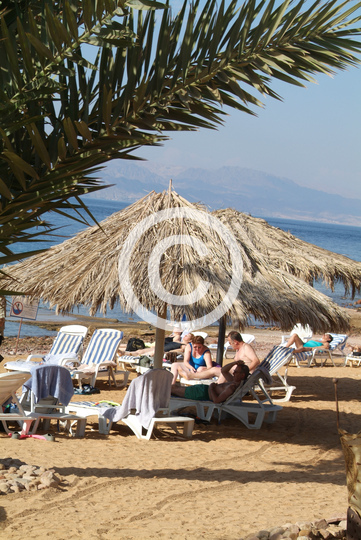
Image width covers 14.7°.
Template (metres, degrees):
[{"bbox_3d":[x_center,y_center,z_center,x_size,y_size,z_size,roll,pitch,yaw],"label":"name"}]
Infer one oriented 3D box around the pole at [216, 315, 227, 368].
[{"bbox_3d":[0.745,0.633,23.347,0.110,2.450,0.110,6,3,0],"label":"pole"}]

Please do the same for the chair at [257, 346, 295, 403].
[{"bbox_3d":[0.958,1.701,23.228,1.860,0.920,0.700,4,3,-34],"label":"chair"}]

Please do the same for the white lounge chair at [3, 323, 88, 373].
[{"bbox_3d":[-2.235,1.381,23.064,0.700,0.920,1.860,7,3,28],"label":"white lounge chair"}]

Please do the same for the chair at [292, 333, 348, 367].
[{"bbox_3d":[2.893,1.731,30.893,1.800,0.760,0.700,3,3,-43],"label":"chair"}]

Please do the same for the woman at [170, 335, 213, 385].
[{"bbox_3d":[0.237,1.608,22.593,0.750,1.000,0.650,6,3,14],"label":"woman"}]

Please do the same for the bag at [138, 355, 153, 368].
[{"bbox_3d":[-0.595,1.547,23.392,0.230,0.240,0.180,7,3,17],"label":"bag"}]

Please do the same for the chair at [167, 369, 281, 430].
[{"bbox_3d":[0.484,1.756,20.631,1.860,0.880,0.700,7,3,21],"label":"chair"}]

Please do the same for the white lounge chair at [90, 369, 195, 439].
[{"bbox_3d":[-0.769,1.691,18.708,1.860,0.880,0.700,8,3,43],"label":"white lounge chair"}]

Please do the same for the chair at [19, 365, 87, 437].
[{"bbox_3d":[-1.856,1.592,18.345,0.700,0.880,1.860,5,3,-23],"label":"chair"}]

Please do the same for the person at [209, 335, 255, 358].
[{"bbox_3d":[0.790,1.607,22.493,0.800,1.120,0.550,4,3,-31],"label":"person"}]

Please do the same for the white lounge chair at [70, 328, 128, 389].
[{"bbox_3d":[-1.598,1.455,22.787,0.700,0.920,1.860,7,3,28],"label":"white lounge chair"}]

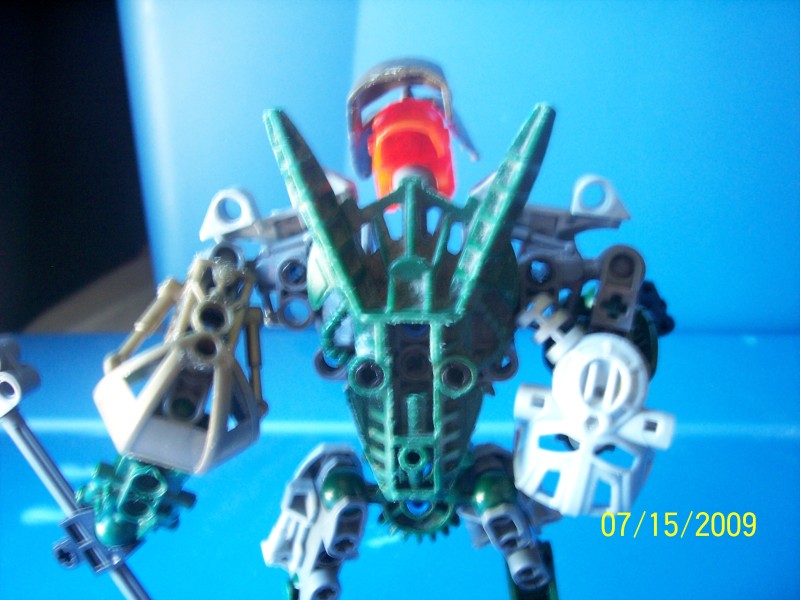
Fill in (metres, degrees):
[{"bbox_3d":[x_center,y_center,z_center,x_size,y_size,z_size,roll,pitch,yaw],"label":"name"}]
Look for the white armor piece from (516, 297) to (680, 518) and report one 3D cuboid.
[{"bbox_3d":[0.037,0.022,0.174,0.032,0.039,0.021,10,-4,12],"label":"white armor piece"}]

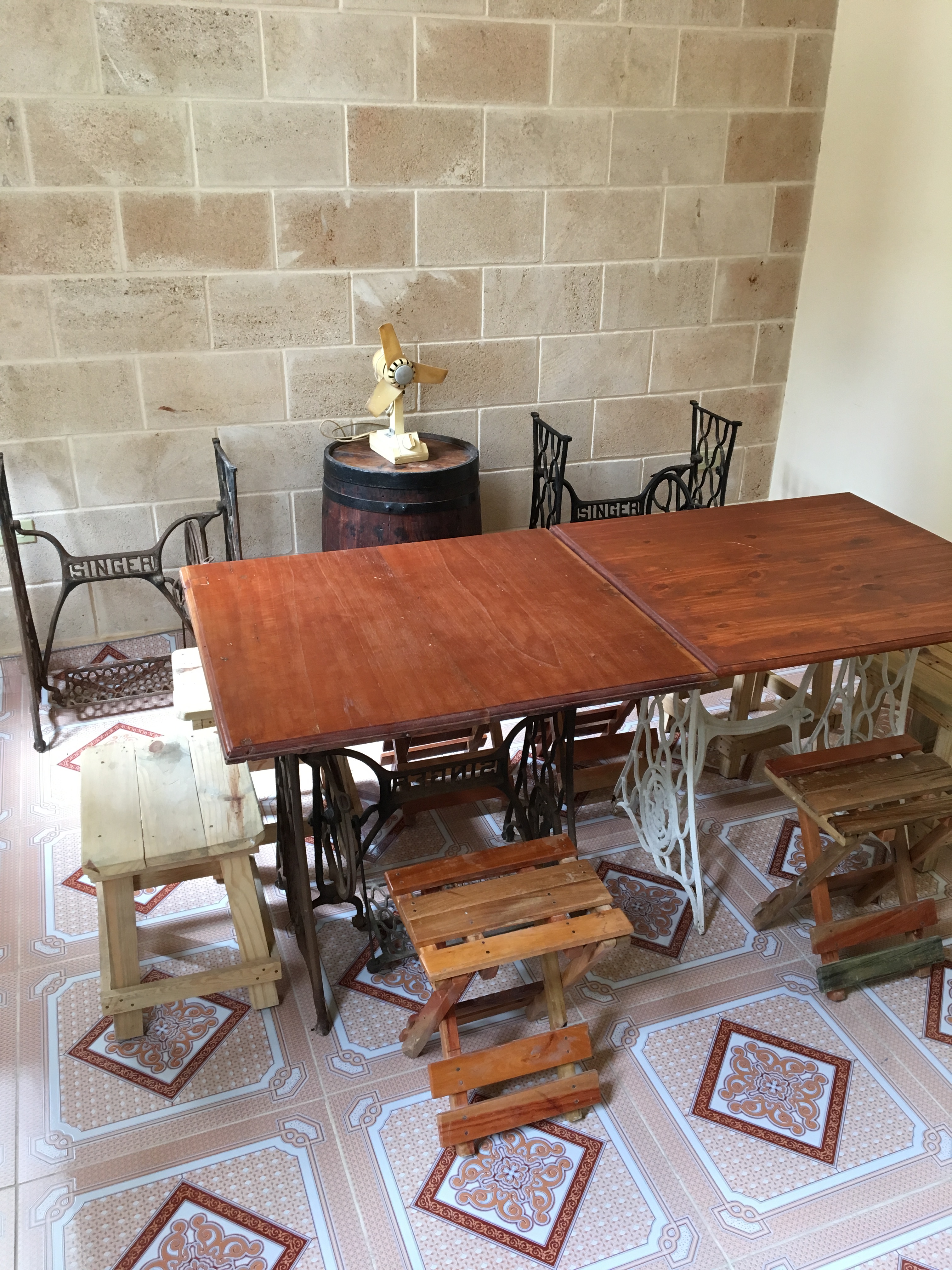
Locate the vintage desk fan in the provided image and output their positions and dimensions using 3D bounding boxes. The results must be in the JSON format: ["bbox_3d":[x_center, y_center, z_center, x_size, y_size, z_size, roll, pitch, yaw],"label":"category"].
[{"bbox_3d":[-0.193,-0.662,2.874,0.225,0.360,0.175,-13,29,-27],"label":"vintage desk fan"}]

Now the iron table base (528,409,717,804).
[{"bbox_3d":[0.496,-0.366,3.482,0.600,0.700,0.460,-9,27,-19],"label":"iron table base"}]

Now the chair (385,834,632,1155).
[{"bbox_3d":[0.044,0.604,1.798,0.340,0.405,0.280,-9,27,-19],"label":"chair"}]

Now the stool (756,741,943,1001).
[{"bbox_3d":[0.766,0.461,2.120,0.345,0.405,0.280,-9,27,-19],"label":"stool"}]

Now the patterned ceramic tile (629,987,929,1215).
[{"bbox_3d":[0.527,0.800,1.884,0.430,0.010,0.430,-9,27,-19],"label":"patterned ceramic tile"}]

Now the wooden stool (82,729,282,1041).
[{"bbox_3d":[-0.585,0.461,2.070,0.315,0.405,0.430,-9,27,-19],"label":"wooden stool"}]

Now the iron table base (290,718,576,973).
[{"bbox_3d":[-0.099,0.293,2.097,0.580,0.700,0.465,-9,27,-19],"label":"iron table base"}]

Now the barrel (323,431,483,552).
[{"bbox_3d":[-0.211,-0.192,3.096,0.460,0.700,0.460,-9,27,-19],"label":"barrel"}]

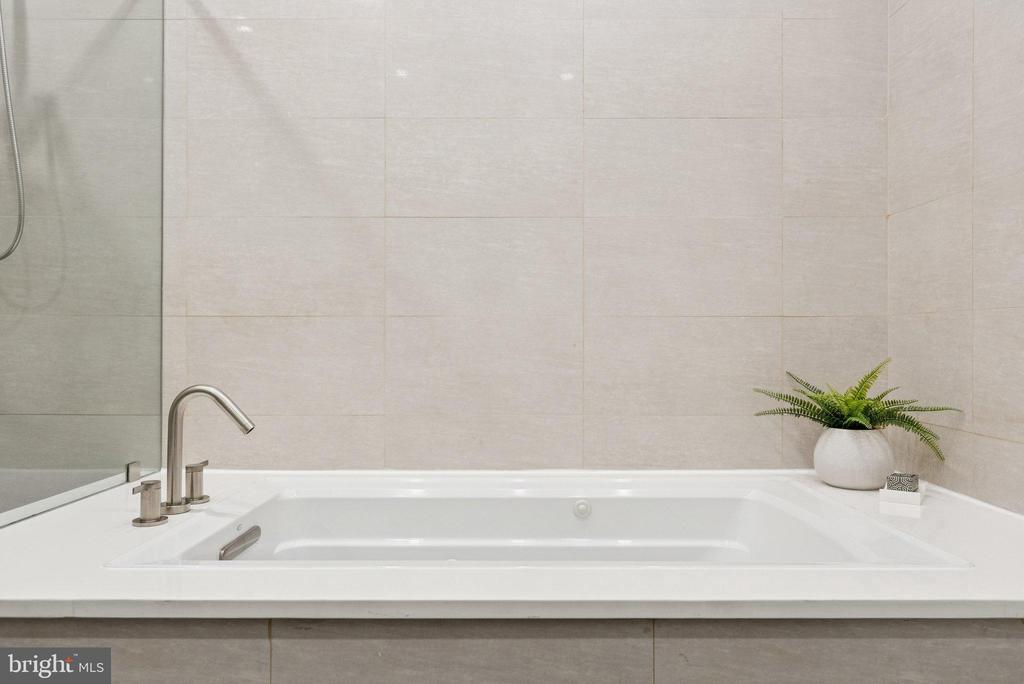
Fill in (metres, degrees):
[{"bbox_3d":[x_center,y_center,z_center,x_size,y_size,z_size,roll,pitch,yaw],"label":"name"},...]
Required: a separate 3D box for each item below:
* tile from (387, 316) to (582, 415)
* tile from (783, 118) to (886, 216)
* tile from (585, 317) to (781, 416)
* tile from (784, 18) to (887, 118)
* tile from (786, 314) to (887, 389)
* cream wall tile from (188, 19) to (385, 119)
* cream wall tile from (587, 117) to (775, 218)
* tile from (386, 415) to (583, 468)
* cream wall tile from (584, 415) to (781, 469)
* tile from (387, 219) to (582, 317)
[{"bbox_3d":[-0.084,0.074,2.099,0.606,0.302,0.010,0,0,0],"label":"tile"},{"bbox_3d":[0.990,-0.533,2.099,0.322,0.302,0.010,0,0,0],"label":"tile"},{"bbox_3d":[0.524,0.073,2.100,0.609,0.302,0.010,0,0,0],"label":"tile"},{"bbox_3d":[0.990,-0.839,2.100,0.322,0.303,0.010,0,0,0],"label":"tile"},{"bbox_3d":[0.990,0.073,2.100,0.322,0.302,0.010,0,0,0],"label":"tile"},{"bbox_3d":[-0.693,-0.839,2.100,0.606,0.303,0.010,0,0,0],"label":"cream wall tile"},{"bbox_3d":[0.524,-0.533,2.099,0.605,0.302,0.010,0,0,0],"label":"cream wall tile"},{"bbox_3d":[-0.085,0.308,2.100,0.608,0.166,0.010,0,0,0],"label":"tile"},{"bbox_3d":[0.524,0.308,2.099,0.605,0.162,0.010,0,0,0],"label":"cream wall tile"},{"bbox_3d":[-0.084,-0.229,2.099,0.606,0.302,0.010,0,0,0],"label":"tile"}]

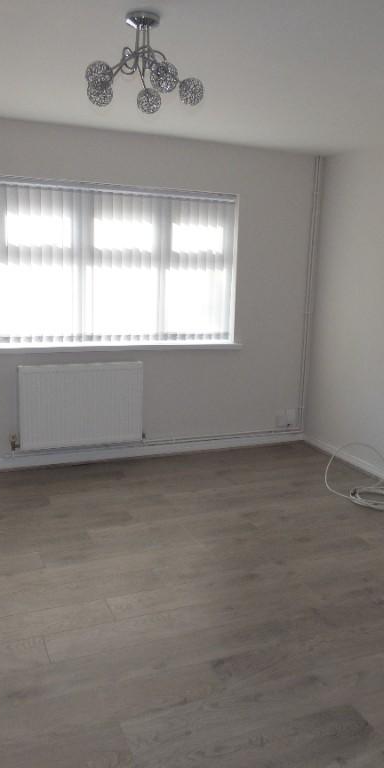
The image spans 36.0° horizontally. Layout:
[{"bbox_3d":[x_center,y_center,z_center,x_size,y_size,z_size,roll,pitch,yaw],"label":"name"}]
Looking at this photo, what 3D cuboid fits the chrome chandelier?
[{"bbox_3d":[-0.181,-1.175,2.141,0.450,0.295,0.450,-3,13,-21],"label":"chrome chandelier"}]

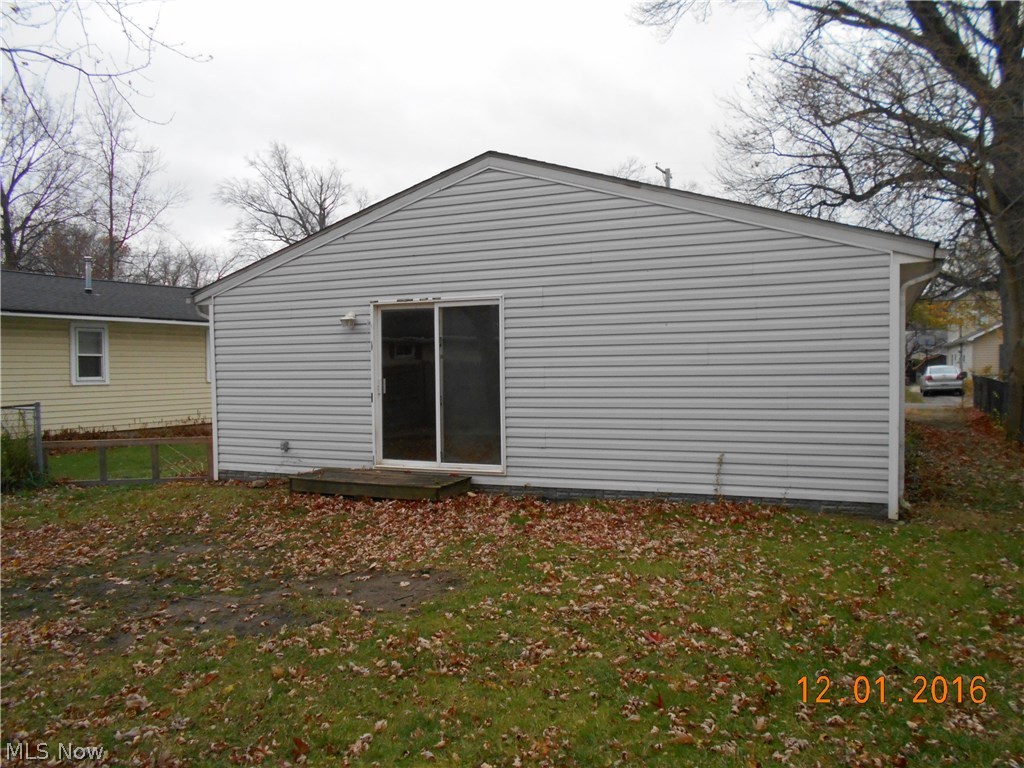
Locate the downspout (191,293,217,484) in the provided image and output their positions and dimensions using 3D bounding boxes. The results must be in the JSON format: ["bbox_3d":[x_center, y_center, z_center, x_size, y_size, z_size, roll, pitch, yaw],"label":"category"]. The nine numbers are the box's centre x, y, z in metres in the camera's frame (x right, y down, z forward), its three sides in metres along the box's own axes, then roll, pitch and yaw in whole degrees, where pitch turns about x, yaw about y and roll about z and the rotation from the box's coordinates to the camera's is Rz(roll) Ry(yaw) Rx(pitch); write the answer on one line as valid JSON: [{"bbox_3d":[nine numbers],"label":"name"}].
[{"bbox_3d":[-4.307,0.068,10.797,0.460,2.515,0.150,0,2,23],"label":"downspout"}]

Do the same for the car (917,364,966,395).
[{"bbox_3d":[20.862,-0.244,37.322,1.820,1.450,4.800,0,2,27],"label":"car"}]

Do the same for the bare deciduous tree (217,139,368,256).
[{"bbox_3d":[-12.605,-6.618,45.200,9.400,15.030,9.200,-1,2,-15],"label":"bare deciduous tree"}]

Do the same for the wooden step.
[{"bbox_3d":[-1.574,1.187,9.156,2.100,0.170,0.820,0,2,23],"label":"wooden step"}]

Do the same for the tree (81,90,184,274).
[{"bbox_3d":[-20.096,-7.264,41.223,5.600,16.770,5.600,-2,2,-26],"label":"tree"}]

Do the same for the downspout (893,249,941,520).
[{"bbox_3d":[3.863,0.042,7.369,0.420,2.509,0.150,0,2,23],"label":"downspout"}]

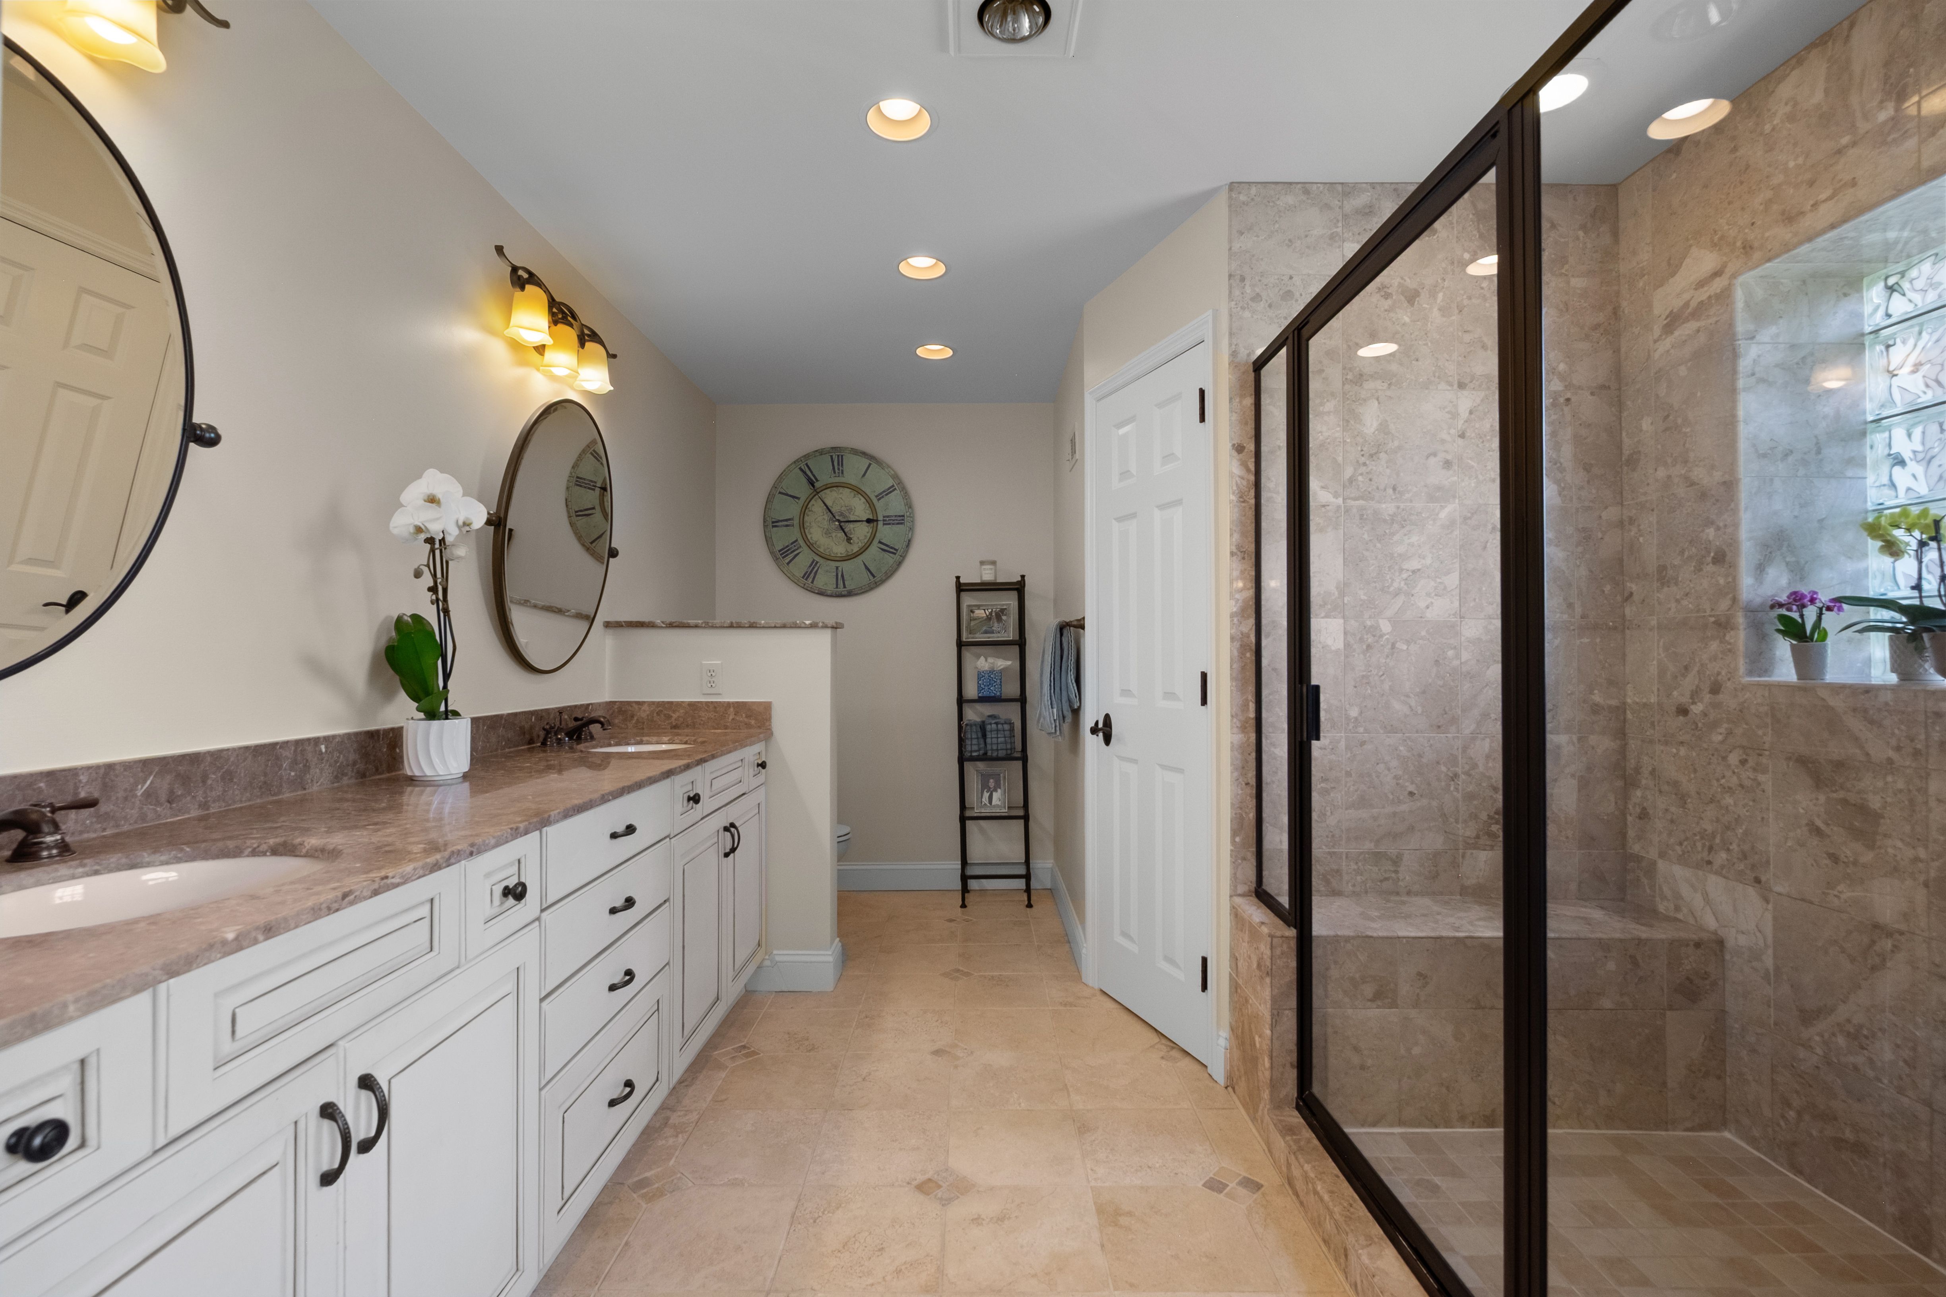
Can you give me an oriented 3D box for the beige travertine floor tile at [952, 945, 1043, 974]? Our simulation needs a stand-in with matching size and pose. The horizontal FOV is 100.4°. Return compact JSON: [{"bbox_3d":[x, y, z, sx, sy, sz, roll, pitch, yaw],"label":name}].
[{"bbox_3d":[0.103,1.209,3.137,0.315,0.012,0.295,0,0,0],"label":"beige travertine floor tile"}]

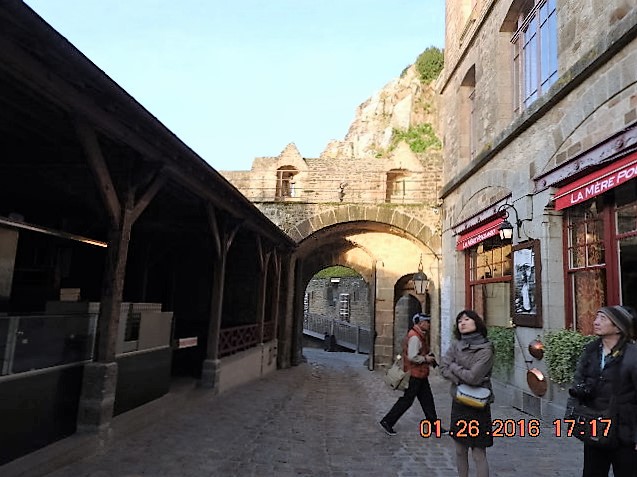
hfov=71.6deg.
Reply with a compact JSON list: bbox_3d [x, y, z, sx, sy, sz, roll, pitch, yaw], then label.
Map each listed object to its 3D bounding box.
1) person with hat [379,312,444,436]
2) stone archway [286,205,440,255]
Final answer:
[{"bbox_3d":[1.288,1.860,6.151,0.920,1.637,0.520,4,-8,-7],"label":"person with hat"},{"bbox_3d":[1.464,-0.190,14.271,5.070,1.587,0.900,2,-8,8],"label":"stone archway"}]

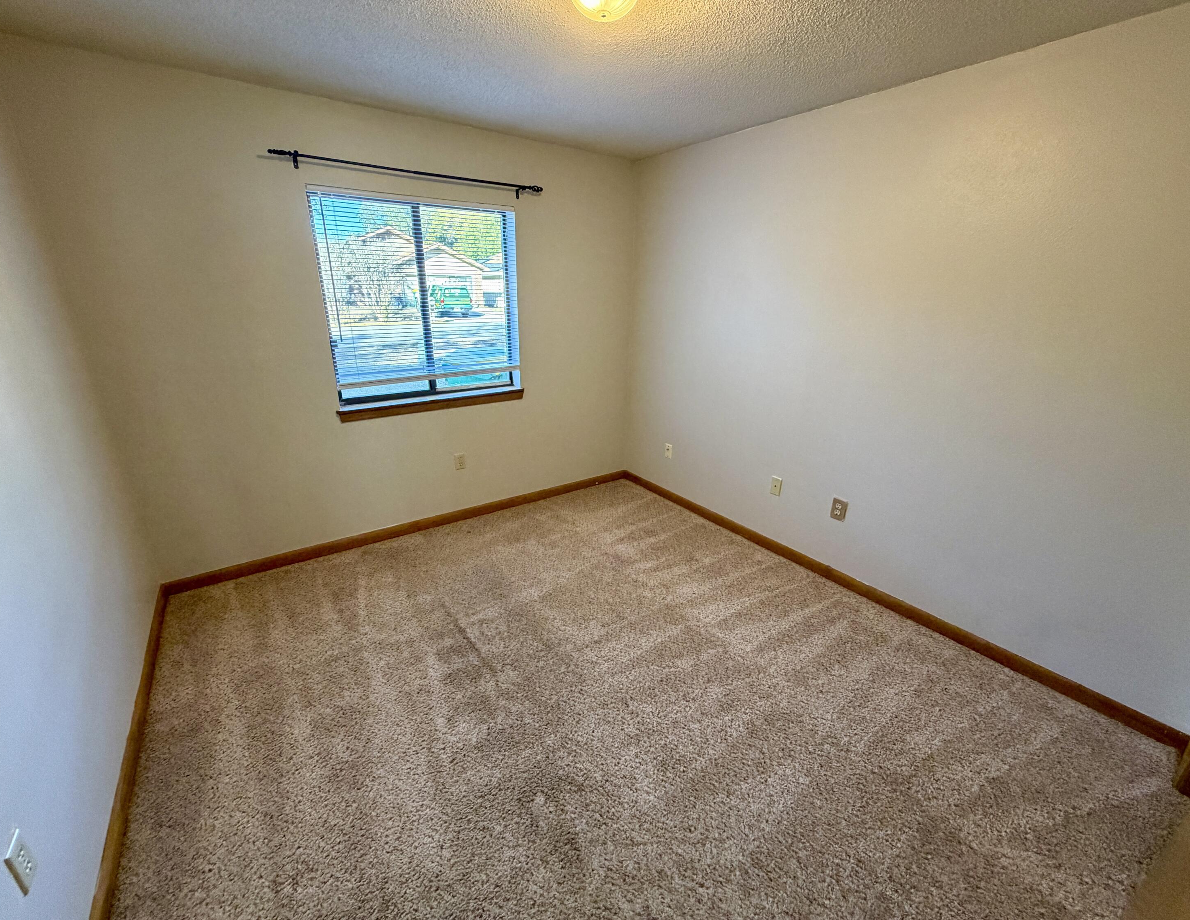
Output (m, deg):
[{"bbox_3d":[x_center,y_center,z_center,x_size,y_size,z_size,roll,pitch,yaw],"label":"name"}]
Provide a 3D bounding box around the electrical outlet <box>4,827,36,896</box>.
[{"bbox_3d":[-1.172,0.825,1.018,0.008,0.115,0.070,-12,23,-33],"label":"electrical outlet"}]

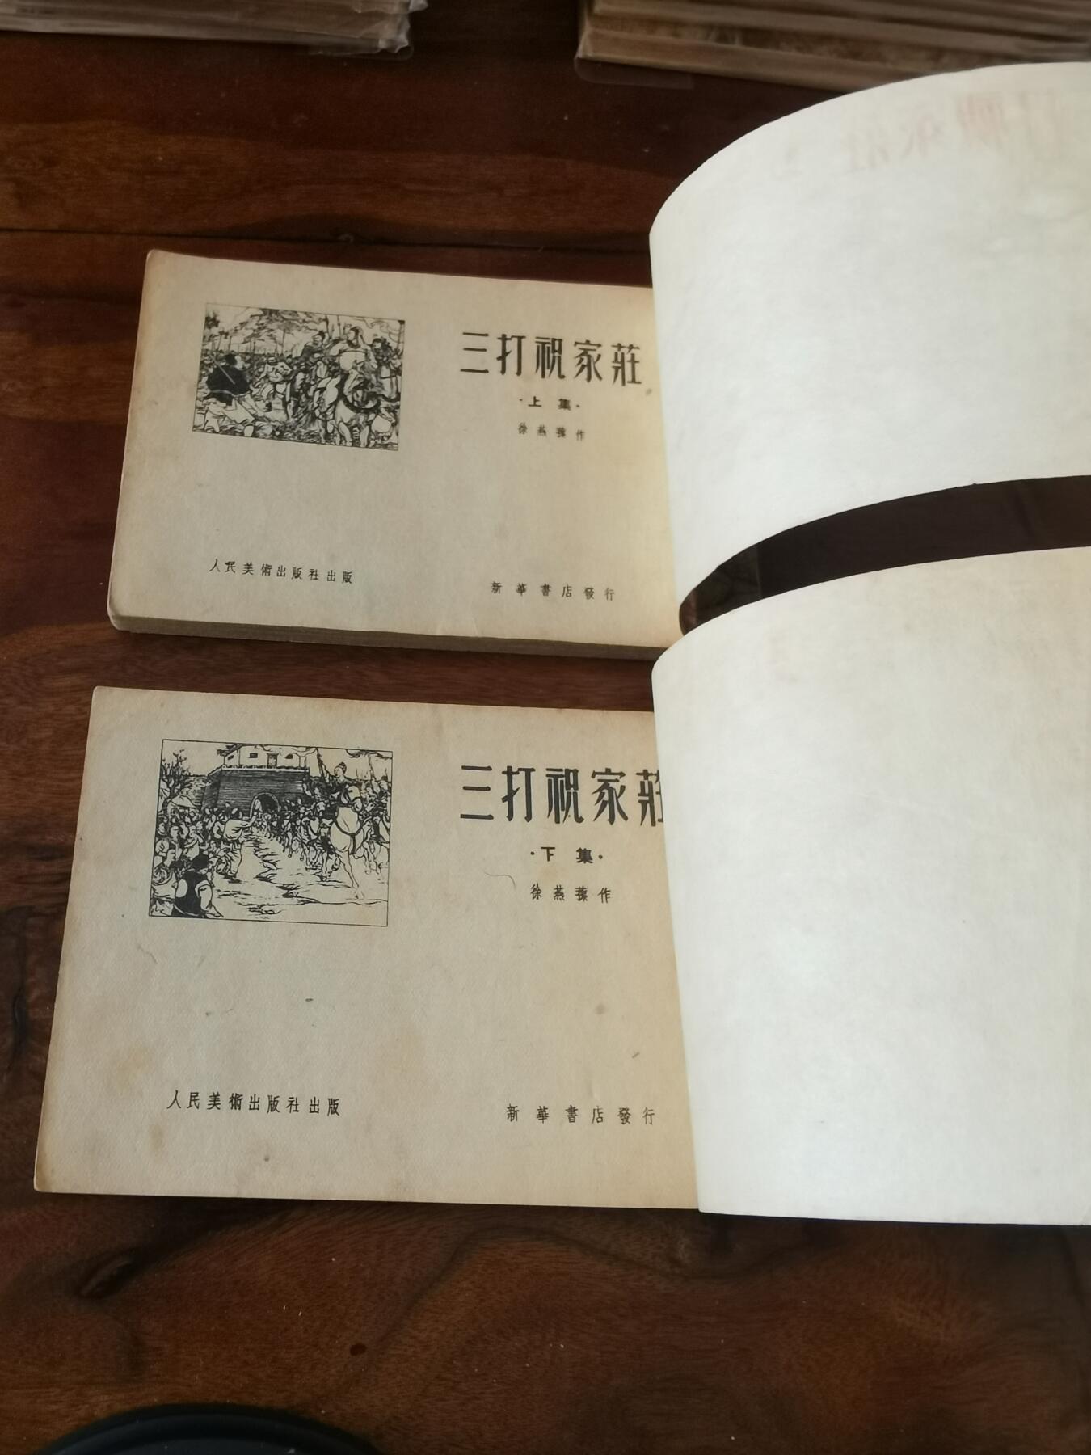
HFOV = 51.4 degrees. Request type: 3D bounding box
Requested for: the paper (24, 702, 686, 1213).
[{"bbox_3d":[-0.034,0.044,0.241,0.130,0.008,0.104,2,72,-4],"label":"paper"}]

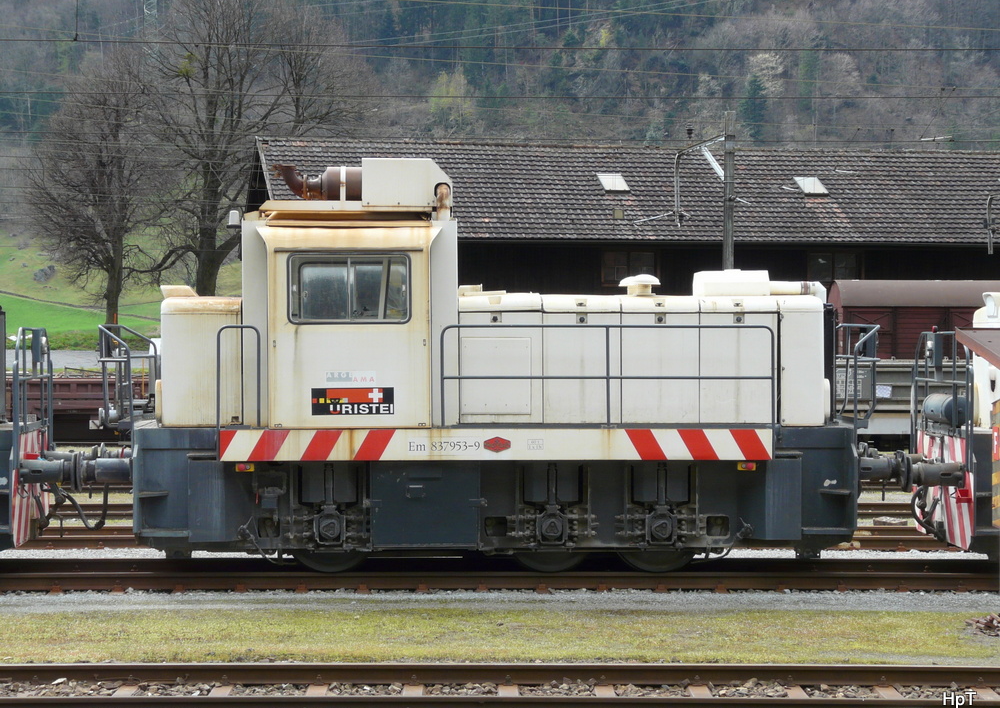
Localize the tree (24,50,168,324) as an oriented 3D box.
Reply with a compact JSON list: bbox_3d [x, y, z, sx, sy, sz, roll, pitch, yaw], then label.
[{"bbox_3d":[-14.150,-5.770,78.000,5.050,9.800,5.050,0,0,-3],"label":"tree"}]

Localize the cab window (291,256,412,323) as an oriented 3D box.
[{"bbox_3d":[-1.465,-0.633,21.600,1.190,0.670,0.060,0,0,-3],"label":"cab window"}]

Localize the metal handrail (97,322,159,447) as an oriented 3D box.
[{"bbox_3d":[-3.811,0.320,22.750,0.420,1.220,2.300,0,0,-3],"label":"metal handrail"}]

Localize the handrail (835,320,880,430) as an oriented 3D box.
[{"bbox_3d":[3.614,0.270,23.200,0.360,1.120,2.300,0,0,-3],"label":"handrail"}]

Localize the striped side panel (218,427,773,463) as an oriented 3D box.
[{"bbox_3d":[-0.024,0.884,21.640,5.360,0.315,0.080,0,0,-3],"label":"striped side panel"}]

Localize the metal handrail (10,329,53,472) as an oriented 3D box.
[{"bbox_3d":[-4.754,0.420,22.700,0.200,1.360,2.300,0,0,-3],"label":"metal handrail"}]

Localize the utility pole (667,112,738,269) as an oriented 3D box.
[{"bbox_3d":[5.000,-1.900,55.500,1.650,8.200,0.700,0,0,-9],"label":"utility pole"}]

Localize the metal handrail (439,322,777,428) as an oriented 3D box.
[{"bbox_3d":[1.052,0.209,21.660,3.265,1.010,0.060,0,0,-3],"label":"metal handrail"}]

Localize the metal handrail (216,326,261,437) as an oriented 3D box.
[{"bbox_3d":[-2.517,0.235,21.460,0.440,1.050,0.060,0,0,-3],"label":"metal handrail"}]

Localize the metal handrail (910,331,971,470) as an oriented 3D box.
[{"bbox_3d":[4.627,0.450,23.260,0.200,1.380,2.300,0,0,-3],"label":"metal handrail"}]

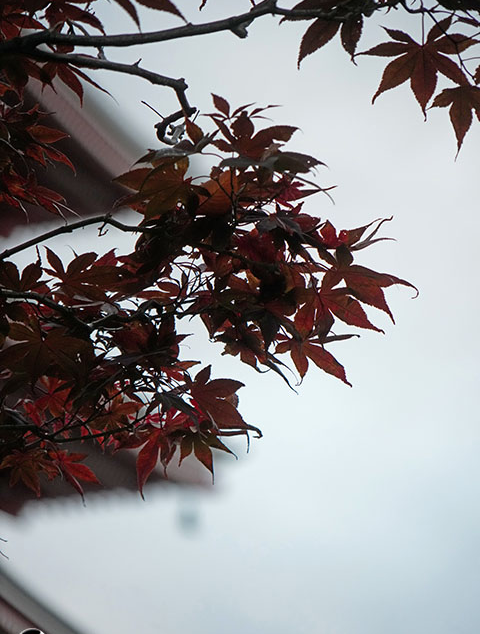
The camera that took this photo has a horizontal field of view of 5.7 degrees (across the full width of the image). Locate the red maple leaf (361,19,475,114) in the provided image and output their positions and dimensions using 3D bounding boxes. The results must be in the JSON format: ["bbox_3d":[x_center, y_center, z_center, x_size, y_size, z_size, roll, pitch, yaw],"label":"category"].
[{"bbox_3d":[0.129,-0.182,3.500,0.089,0.076,0.025,0,-11,0],"label":"red maple leaf"}]

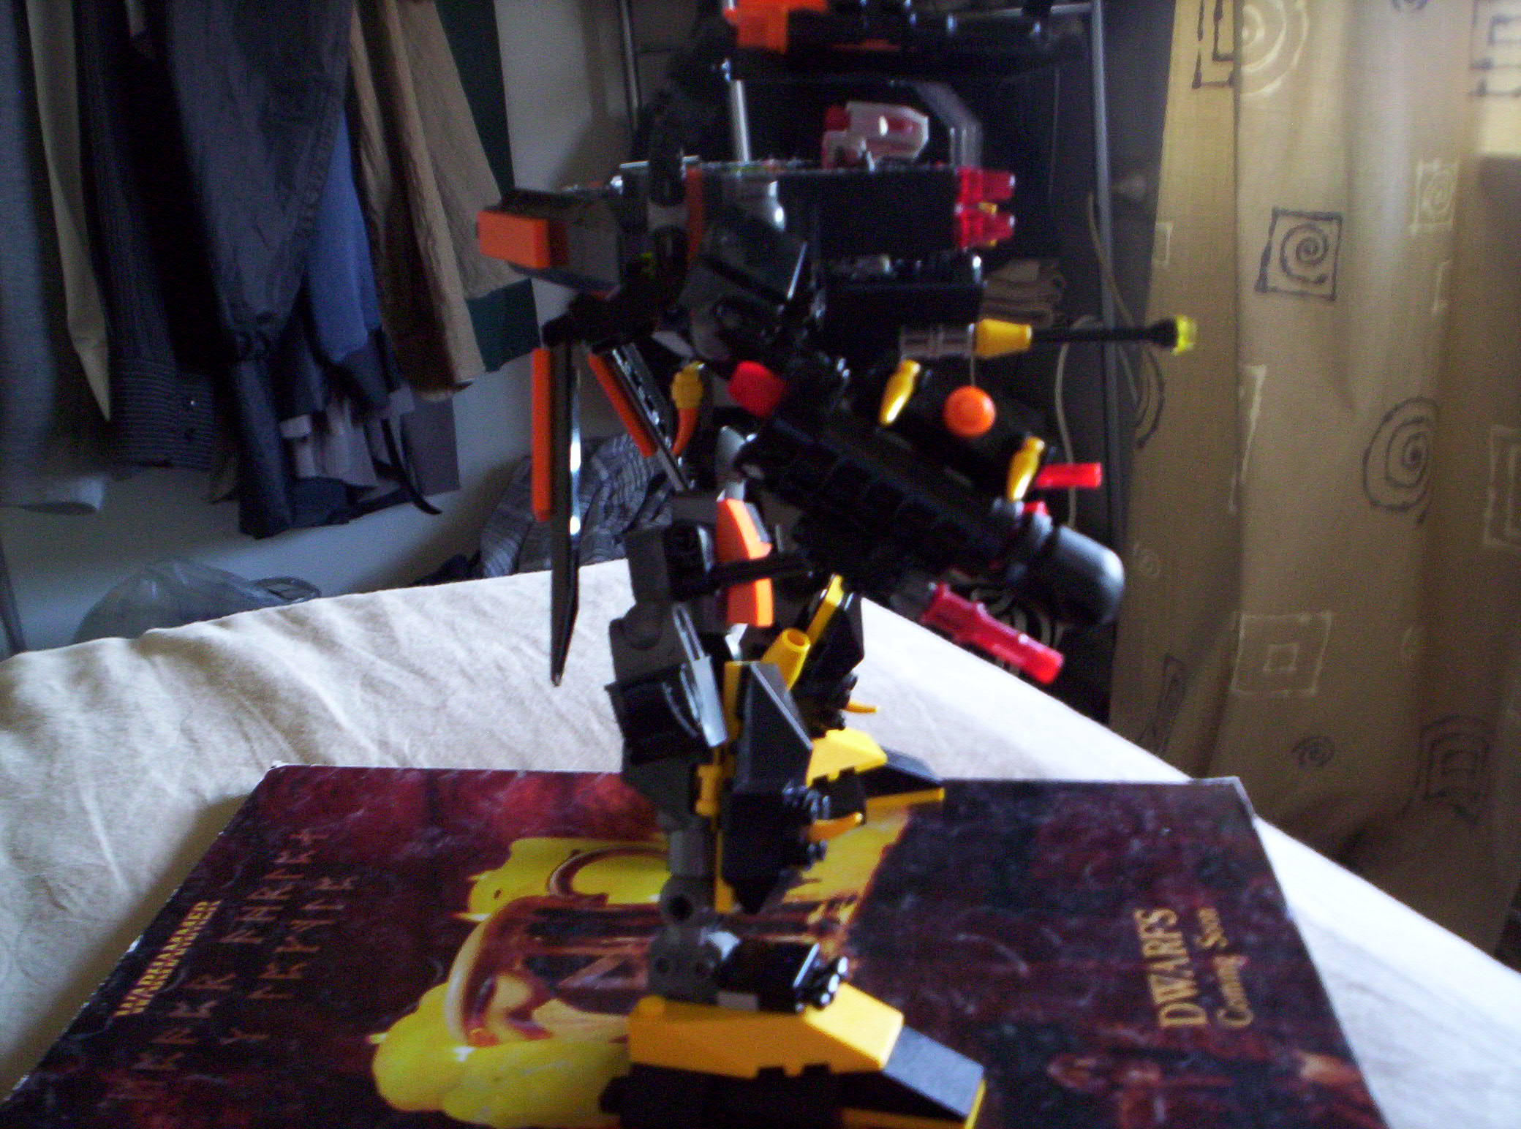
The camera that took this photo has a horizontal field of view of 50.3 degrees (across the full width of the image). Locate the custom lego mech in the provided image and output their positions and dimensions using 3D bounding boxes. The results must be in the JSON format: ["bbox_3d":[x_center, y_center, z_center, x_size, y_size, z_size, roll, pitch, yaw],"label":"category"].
[{"bbox_3d":[0.013,-0.020,0.354,0.155,0.212,0.190,-1,17,0],"label":"custom lego mech"}]

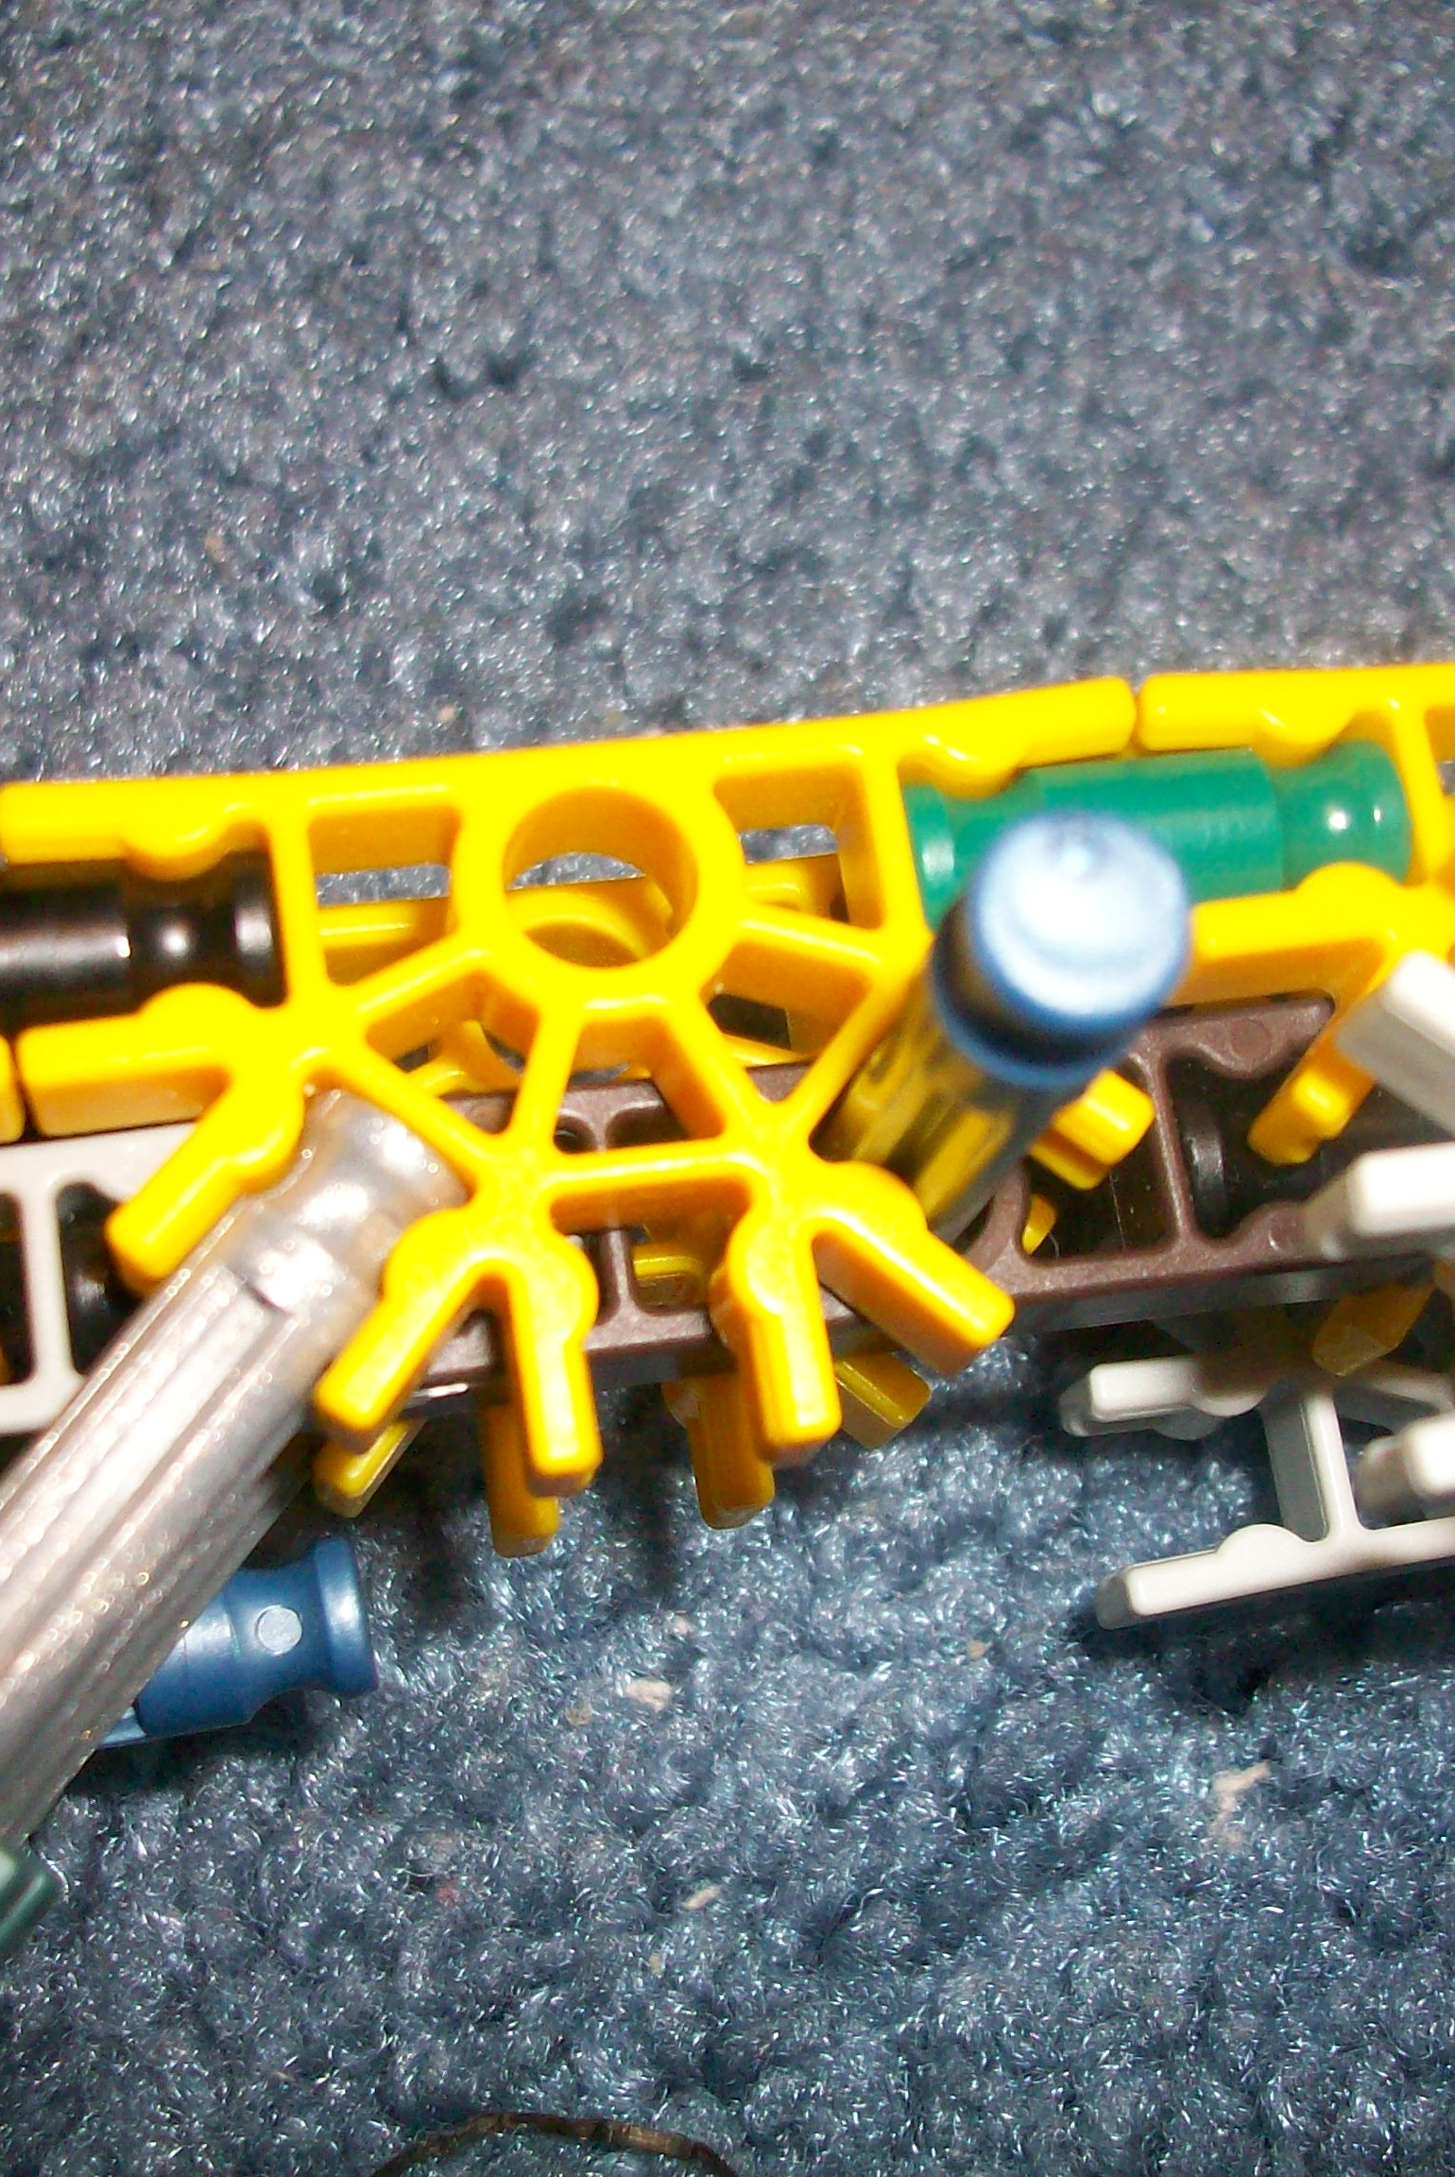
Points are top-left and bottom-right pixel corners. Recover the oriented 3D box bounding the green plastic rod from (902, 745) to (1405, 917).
[{"bbox_3d":[0.015,-0.009,0.096,0.017,0.006,0.006,-5,73,-6],"label":"green plastic rod"}]

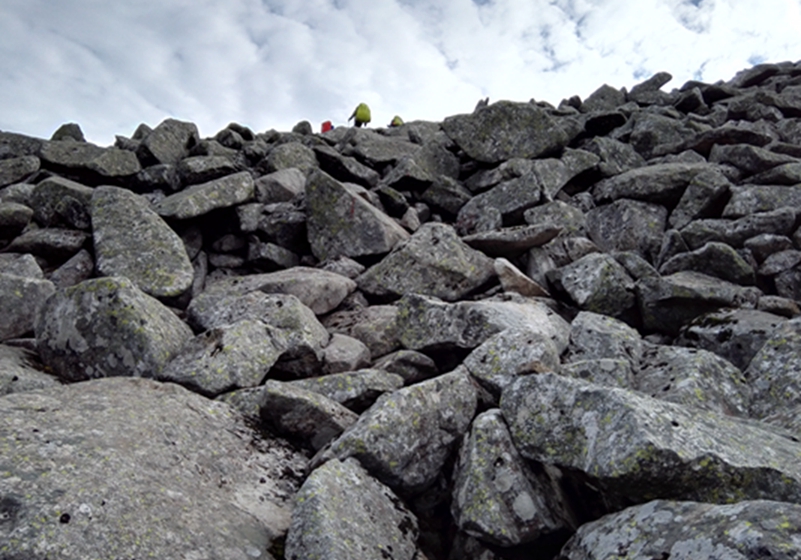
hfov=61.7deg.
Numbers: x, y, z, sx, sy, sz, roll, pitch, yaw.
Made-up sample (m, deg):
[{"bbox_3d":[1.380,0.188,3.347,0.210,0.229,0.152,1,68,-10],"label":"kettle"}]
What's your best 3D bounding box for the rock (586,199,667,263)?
[{"bbox_3d":[1.863,-0.395,5.527,0.659,0.554,0.515,-1,-7,10],"label":"rock"}]

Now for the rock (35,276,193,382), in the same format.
[{"bbox_3d":[-1.540,0.287,3.600,0.763,0.587,0.650,4,-10,-23],"label":"rock"}]

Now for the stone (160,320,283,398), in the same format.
[{"bbox_3d":[-0.876,0.384,3.300,0.600,0.370,0.420,1,-6,-8],"label":"stone"}]

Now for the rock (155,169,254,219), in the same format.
[{"bbox_3d":[-2.091,-0.912,7.157,1.067,0.512,0.626,1,-7,-8],"label":"rock"}]

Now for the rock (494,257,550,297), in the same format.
[{"bbox_3d":[0.819,-0.023,4.500,0.367,0.261,0.220,-2,-9,10],"label":"rock"}]

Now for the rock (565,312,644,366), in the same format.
[{"bbox_3d":[1.056,0.319,3.487,0.406,0.320,0.356,-1,-7,9],"label":"rock"}]

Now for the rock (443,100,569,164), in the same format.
[{"bbox_3d":[1.659,-2.331,10.600,1.850,0.850,1.200,0,-6,4],"label":"rock"}]

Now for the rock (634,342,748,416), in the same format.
[{"bbox_3d":[1.328,0.475,3.050,0.475,0.368,0.450,-4,-10,23],"label":"rock"}]

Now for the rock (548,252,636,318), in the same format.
[{"bbox_3d":[1.203,0.034,4.202,0.524,0.414,0.409,-4,-8,27],"label":"rock"}]

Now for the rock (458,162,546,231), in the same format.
[{"bbox_3d":[0.969,-0.800,6.500,0.820,0.620,0.600,0,-6,4],"label":"rock"}]

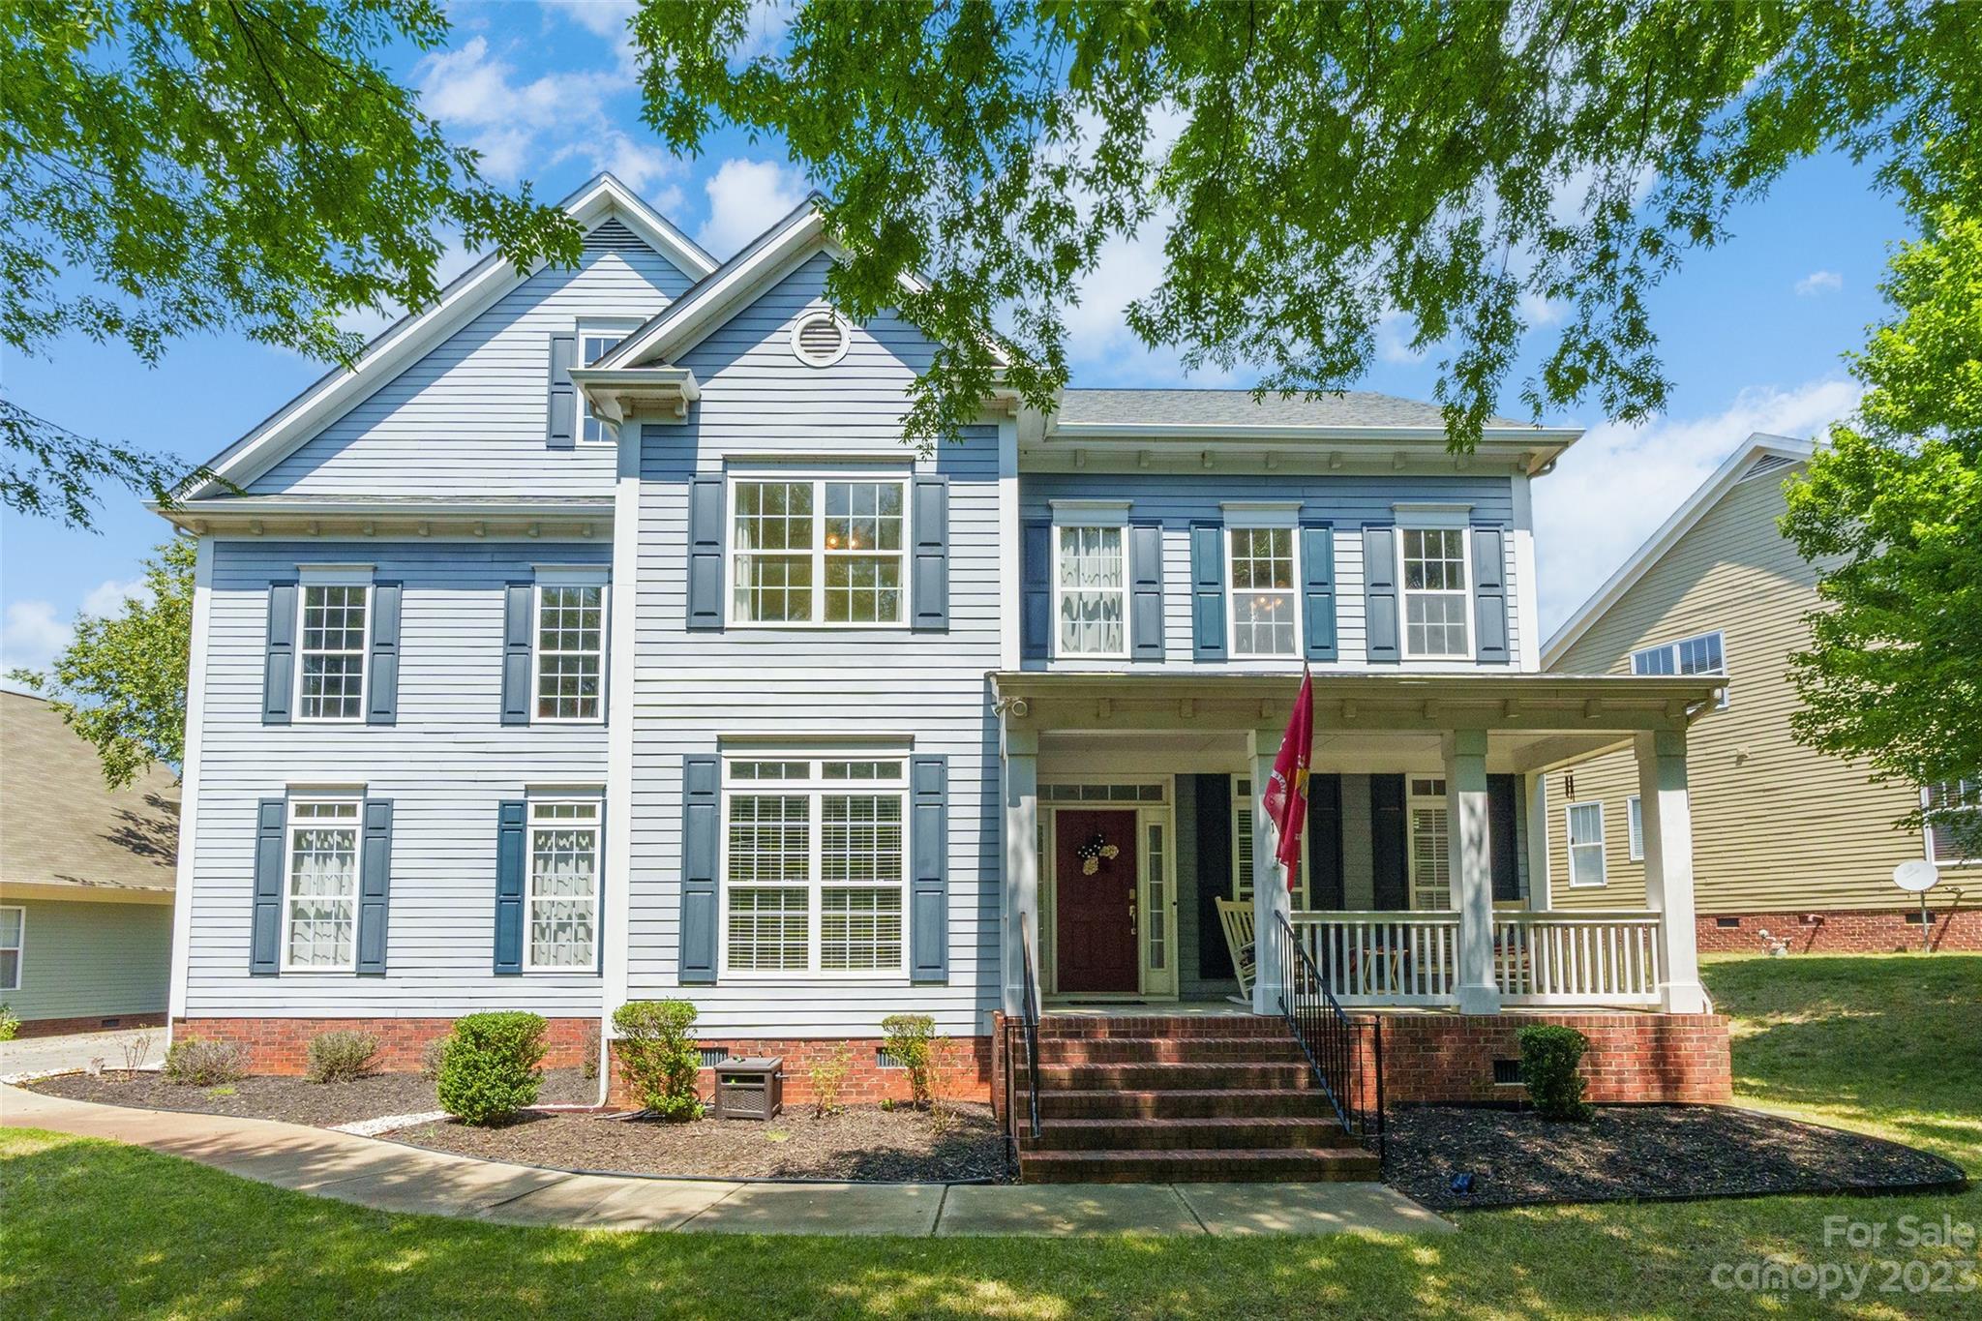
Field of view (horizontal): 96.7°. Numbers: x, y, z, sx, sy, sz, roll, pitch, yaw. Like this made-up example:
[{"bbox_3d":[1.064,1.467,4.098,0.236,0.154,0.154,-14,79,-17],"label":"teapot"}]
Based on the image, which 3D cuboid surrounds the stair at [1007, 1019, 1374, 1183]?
[{"bbox_3d":[1.450,3.280,6.720,2.480,0.880,1.220,0,-7,-1],"label":"stair"}]

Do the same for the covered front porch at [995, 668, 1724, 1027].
[{"bbox_3d":[3.116,1.674,8.500,6.150,3.000,2.200,0,-5,-1],"label":"covered front porch"}]

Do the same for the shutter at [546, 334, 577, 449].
[{"bbox_3d":[-5.673,-3.556,11.640,0.355,1.580,0.050,0,-5,-1],"label":"shutter"}]

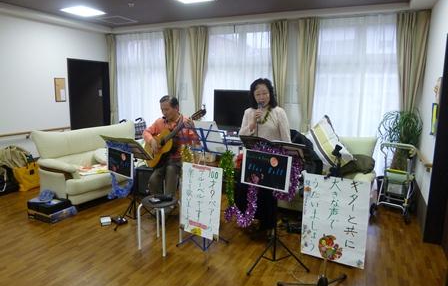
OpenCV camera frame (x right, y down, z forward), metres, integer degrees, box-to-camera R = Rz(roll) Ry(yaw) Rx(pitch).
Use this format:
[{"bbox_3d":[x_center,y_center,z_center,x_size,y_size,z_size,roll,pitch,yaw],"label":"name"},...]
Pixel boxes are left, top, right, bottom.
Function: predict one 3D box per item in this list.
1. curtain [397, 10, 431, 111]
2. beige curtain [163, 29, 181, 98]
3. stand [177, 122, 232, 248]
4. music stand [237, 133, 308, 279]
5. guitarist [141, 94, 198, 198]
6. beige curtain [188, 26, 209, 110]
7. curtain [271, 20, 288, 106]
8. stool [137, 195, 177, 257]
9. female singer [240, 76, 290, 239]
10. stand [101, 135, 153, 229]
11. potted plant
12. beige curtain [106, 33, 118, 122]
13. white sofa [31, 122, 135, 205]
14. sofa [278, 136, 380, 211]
[{"bbox_3d":[2.413,-0.465,4.188,0.400,2.480,0.160,5,11,24],"label":"curtain"},{"bbox_3d":[-0.878,-0.661,5.338,0.331,2.465,0.150,5,10,24],"label":"beige curtain"},{"bbox_3d":[-0.173,0.446,2.868,0.520,1.210,0.460,7,12,35],"label":"stand"},{"bbox_3d":[0.425,0.500,2.574,0.570,1.110,0.490,8,12,36],"label":"music stand"},{"bbox_3d":[-0.630,0.155,3.710,0.620,1.380,0.680,6,11,29],"label":"guitarist"},{"bbox_3d":[-0.408,-0.628,5.132,0.360,2.475,0.150,5,10,24],"label":"beige curtain"},{"bbox_3d":[0.775,-0.519,4.618,0.253,2.449,0.150,5,10,24],"label":"curtain"},{"bbox_3d":[-0.593,0.760,2.915,0.345,0.452,0.345,1,10,0],"label":"stool"},{"bbox_3d":[0.430,0.155,3.170,0.500,1.590,0.360,4,10,19],"label":"female singer"},{"bbox_3d":[-1.046,0.403,3.418,0.540,0.980,0.480,9,13,41],"label":"stand"},{"bbox_3d":[2.183,0.210,3.961,0.540,1.260,0.520,5,11,24],"label":"potted plant"},{"bbox_3d":[-2.030,-0.745,5.843,0.270,2.448,0.150,5,10,24],"label":"beige curtain"},{"bbox_3d":[-1.873,0.245,4.899,0.870,0.910,1.750,6,11,29],"label":"white sofa"},{"bbox_3d":[1.209,0.399,4.146,1.500,0.900,0.850,5,10,24],"label":"sofa"}]

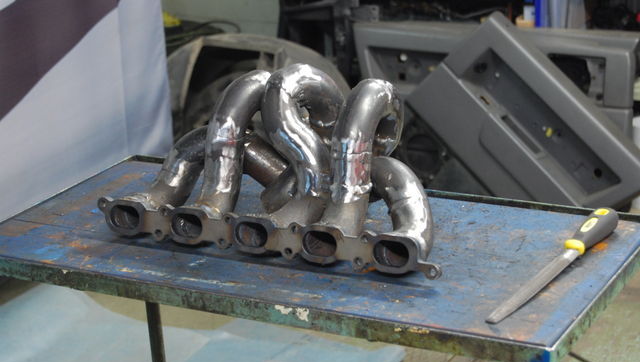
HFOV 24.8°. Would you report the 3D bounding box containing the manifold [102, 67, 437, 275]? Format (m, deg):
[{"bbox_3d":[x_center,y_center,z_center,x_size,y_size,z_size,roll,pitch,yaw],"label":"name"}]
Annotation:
[{"bbox_3d":[-0.021,-0.044,1.754,0.461,0.205,0.230,7,22,29],"label":"manifold"}]

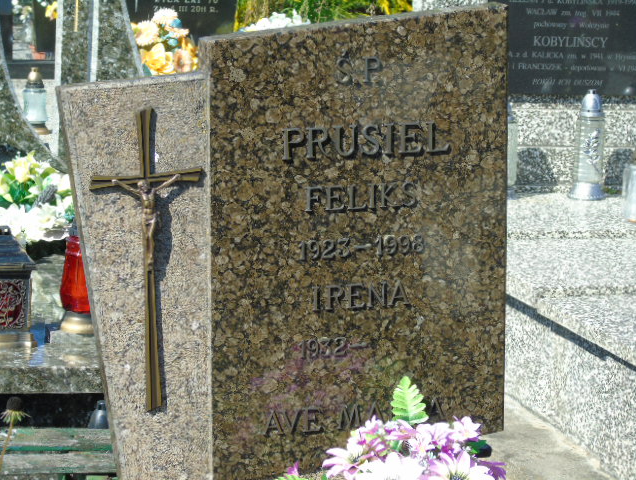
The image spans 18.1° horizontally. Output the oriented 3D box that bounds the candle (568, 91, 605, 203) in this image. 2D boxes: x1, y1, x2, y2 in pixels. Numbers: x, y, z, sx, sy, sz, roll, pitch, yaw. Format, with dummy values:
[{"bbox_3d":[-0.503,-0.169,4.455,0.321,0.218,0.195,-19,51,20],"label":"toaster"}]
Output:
[{"bbox_3d":[0.659,-0.234,4.850,0.090,0.265,0.090,1,9,-3],"label":"candle"}]

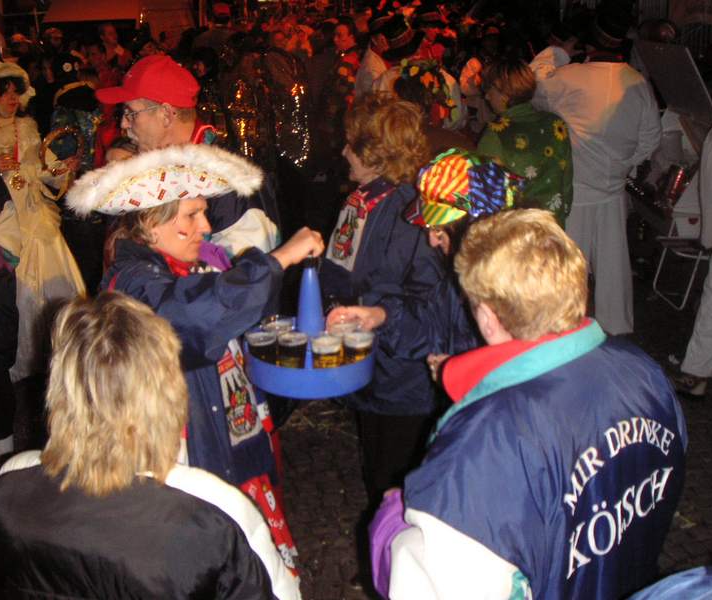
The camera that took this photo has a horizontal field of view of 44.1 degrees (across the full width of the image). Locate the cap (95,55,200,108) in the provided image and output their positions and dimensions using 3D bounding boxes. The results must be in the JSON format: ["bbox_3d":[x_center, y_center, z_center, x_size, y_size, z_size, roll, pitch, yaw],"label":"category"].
[{"bbox_3d":[-0.570,-0.594,2.400,0.280,0.140,0.190,0,19,0],"label":"cap"}]

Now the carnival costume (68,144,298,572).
[{"bbox_3d":[-0.360,0.402,2.328,0.620,1.660,0.520,5,19,14],"label":"carnival costume"}]

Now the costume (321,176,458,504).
[{"bbox_3d":[0.120,0.341,2.824,0.440,1.400,0.500,0,19,0],"label":"costume"}]

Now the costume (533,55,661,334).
[{"bbox_3d":[1.430,-0.563,5.242,0.700,1.600,0.480,-6,19,-17],"label":"costume"}]

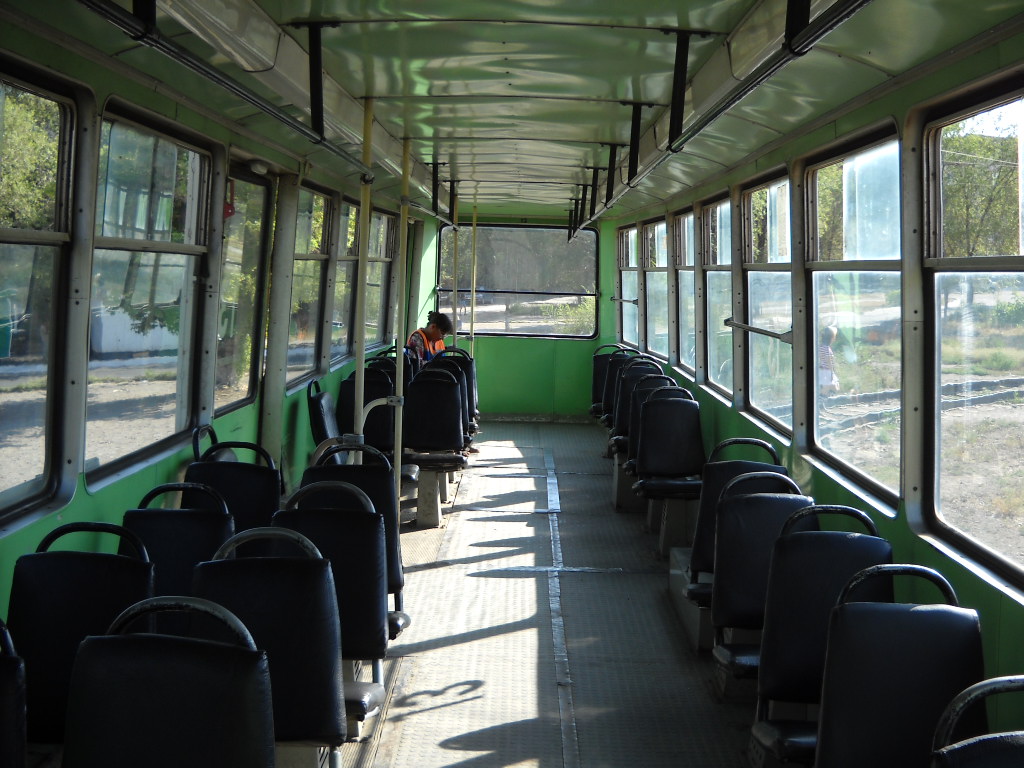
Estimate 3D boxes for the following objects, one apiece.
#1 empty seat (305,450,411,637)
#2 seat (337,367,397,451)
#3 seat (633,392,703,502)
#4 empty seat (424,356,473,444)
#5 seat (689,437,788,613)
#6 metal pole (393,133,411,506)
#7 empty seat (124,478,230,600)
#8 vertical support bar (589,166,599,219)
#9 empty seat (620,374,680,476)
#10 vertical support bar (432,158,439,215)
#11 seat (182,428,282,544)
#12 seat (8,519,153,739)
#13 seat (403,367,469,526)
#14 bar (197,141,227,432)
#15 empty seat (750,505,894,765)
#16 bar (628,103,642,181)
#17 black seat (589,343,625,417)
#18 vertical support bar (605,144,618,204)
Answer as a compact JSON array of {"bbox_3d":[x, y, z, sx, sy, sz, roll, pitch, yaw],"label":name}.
[{"bbox_3d":[-0.606,0.574,4.308,0.427,0.670,0.513,2,5,0],"label":"empty seat"},{"bbox_3d":[-0.925,0.201,7.553,0.420,0.570,0.480,2,5,1],"label":"seat"},{"bbox_3d":[0.939,0.363,7.020,0.427,0.670,0.513,2,5,0],"label":"seat"},{"bbox_3d":[-0.512,0.182,8.441,0.427,0.670,0.513,2,5,0],"label":"empty seat"},{"bbox_3d":[0.947,0.577,4.787,0.427,0.670,0.513,2,5,0],"label":"seat"},{"bbox_3d":[-0.568,-0.193,6.290,0.034,2.120,0.034,2,5,1],"label":"metal pole"},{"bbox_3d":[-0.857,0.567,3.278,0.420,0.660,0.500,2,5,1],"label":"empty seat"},{"bbox_3d":[0.561,-1.300,8.308,0.040,0.360,0.035,2,5,1],"label":"vertical support bar"},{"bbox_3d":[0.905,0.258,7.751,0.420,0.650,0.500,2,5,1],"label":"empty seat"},{"bbox_3d":[-0.498,-1.279,7.948,0.037,0.340,0.020,2,5,0],"label":"vertical support bar"},{"bbox_3d":[-1.011,0.516,4.227,0.420,0.570,0.480,2,5,1],"label":"seat"},{"bbox_3d":[-1.073,0.701,2.837,0.427,0.670,0.513,2,5,0],"label":"seat"},{"bbox_3d":[-0.489,0.391,7.571,0.420,0.988,0.500,2,5,1],"label":"seat"},{"bbox_3d":[-1.218,-0.391,4.939,0.070,1.139,0.130,4,5,0],"label":"bar"},{"bbox_3d":[0.819,0.632,3.266,0.420,0.640,0.500,2,5,1],"label":"empty seat"},{"bbox_3d":[0.471,-0.923,4.641,0.033,0.293,0.030,3,5,1],"label":"bar"},{"bbox_3d":[0.889,-0.054,10.805,0.420,0.570,0.480,2,5,1],"label":"black seat"},{"bbox_3d":[0.507,-1.067,6.193,0.033,0.299,0.030,5,5,1],"label":"vertical support bar"}]

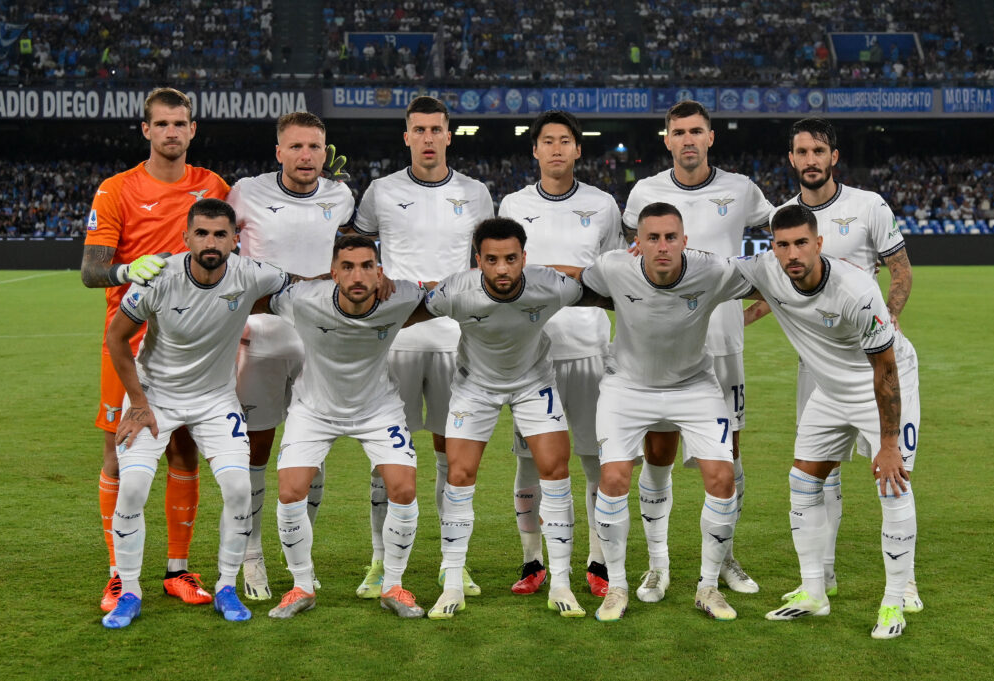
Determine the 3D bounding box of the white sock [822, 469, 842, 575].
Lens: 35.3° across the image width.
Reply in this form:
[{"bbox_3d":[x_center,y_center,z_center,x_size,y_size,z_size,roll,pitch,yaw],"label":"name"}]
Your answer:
[{"bbox_3d":[1.276,0.720,6.040,0.120,0.460,0.130,3,8,38],"label":"white sock"}]

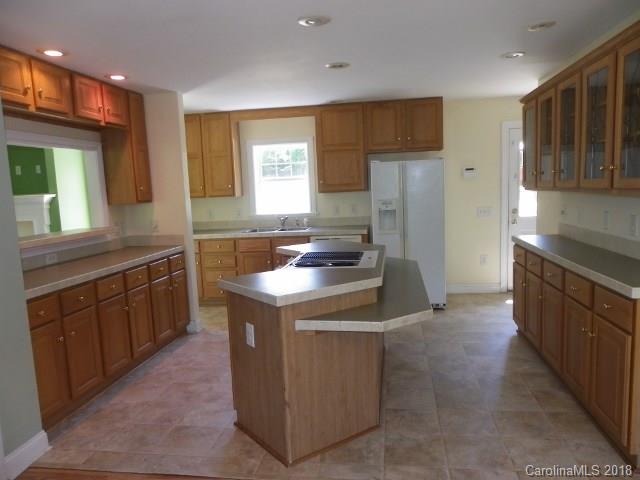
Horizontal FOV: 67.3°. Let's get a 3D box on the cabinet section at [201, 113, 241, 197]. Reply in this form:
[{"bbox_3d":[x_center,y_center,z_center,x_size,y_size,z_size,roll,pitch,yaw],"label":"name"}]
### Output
[{"bbox_3d":[-1.256,-1.082,6.171,0.372,1.033,0.339,-2,6,7],"label":"cabinet section"}]

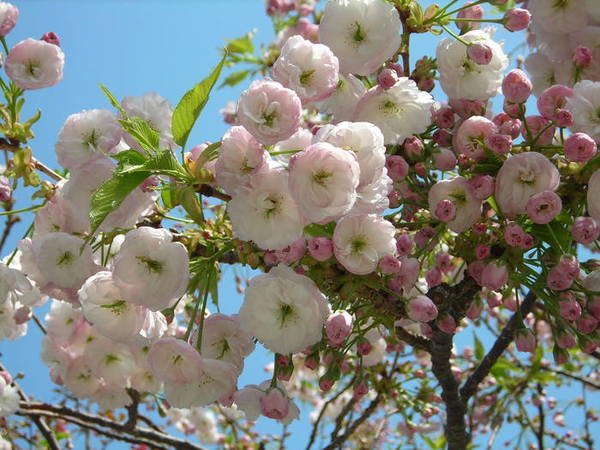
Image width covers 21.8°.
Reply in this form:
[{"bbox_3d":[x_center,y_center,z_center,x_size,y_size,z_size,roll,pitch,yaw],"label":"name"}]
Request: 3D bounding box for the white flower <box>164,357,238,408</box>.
[{"bbox_3d":[-0.062,0.097,0.970,0.047,0.030,0.036,3,-66,-8],"label":"white flower"}]

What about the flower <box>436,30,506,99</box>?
[{"bbox_3d":[0.105,-0.097,0.950,0.042,0.042,0.026,4,8,-9],"label":"flower"}]

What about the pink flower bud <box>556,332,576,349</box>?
[{"bbox_3d":[0.186,0.081,1.090,0.013,0.014,0.013,1,-66,-13],"label":"pink flower bud"}]

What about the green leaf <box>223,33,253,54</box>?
[{"bbox_3d":[-0.048,-0.145,1.250,0.025,0.018,0.018,-8,15,21],"label":"green leaf"}]

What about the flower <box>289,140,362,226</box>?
[{"bbox_3d":[0.015,-0.025,0.960,0.043,0.050,0.034,0,12,-5],"label":"flower"}]

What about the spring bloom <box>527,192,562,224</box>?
[{"bbox_3d":[0.144,-0.010,0.920,0.021,0.019,0.018,0,14,0],"label":"spring bloom"}]

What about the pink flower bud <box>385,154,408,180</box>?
[{"bbox_3d":[0.059,-0.035,0.950,0.015,0.015,0.017,-40,0,23],"label":"pink flower bud"}]

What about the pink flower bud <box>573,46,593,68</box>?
[{"bbox_3d":[0.176,-0.104,0.970,0.012,0.014,0.014,0,-27,0],"label":"pink flower bud"}]

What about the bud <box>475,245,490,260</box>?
[{"bbox_3d":[0.117,0.018,1.000,0.010,0.010,0.012,-3,11,6],"label":"bud"}]

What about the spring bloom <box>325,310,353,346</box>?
[{"bbox_3d":[0.022,0.060,0.900,0.015,0.021,0.015,-8,-38,0],"label":"spring bloom"}]

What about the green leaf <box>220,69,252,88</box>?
[{"bbox_3d":[-0.048,-0.108,1.150,0.025,0.010,0.015,8,-66,3],"label":"green leaf"}]

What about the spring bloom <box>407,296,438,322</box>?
[{"bbox_3d":[0.071,0.049,0.900,0.018,0.015,0.015,25,0,34],"label":"spring bloom"}]

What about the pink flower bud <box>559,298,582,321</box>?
[{"bbox_3d":[0.167,0.052,0.960,0.015,0.013,0.016,4,20,-11],"label":"pink flower bud"}]

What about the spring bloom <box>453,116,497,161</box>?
[{"bbox_3d":[0.110,-0.054,0.980,0.029,0.029,0.024,0,14,0],"label":"spring bloom"}]

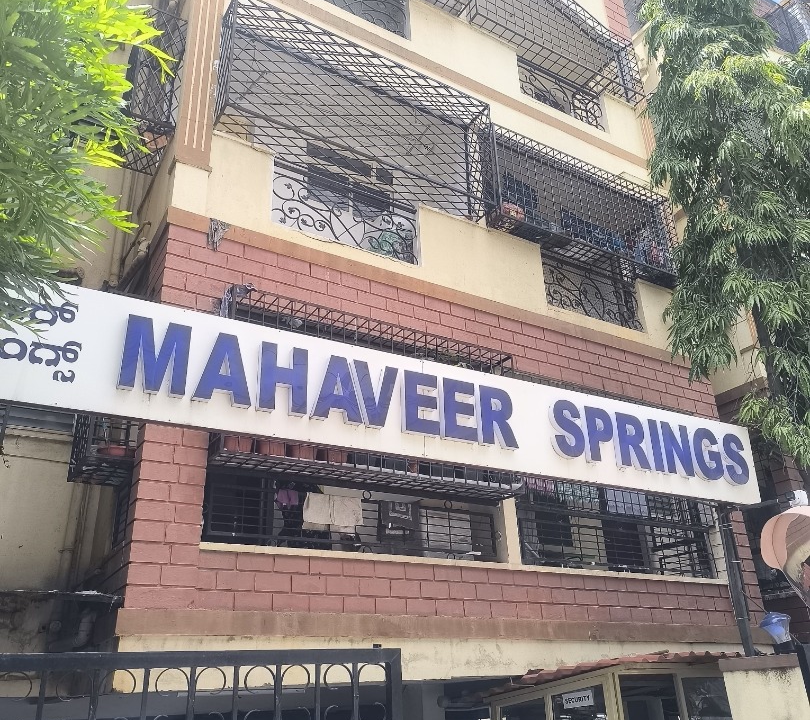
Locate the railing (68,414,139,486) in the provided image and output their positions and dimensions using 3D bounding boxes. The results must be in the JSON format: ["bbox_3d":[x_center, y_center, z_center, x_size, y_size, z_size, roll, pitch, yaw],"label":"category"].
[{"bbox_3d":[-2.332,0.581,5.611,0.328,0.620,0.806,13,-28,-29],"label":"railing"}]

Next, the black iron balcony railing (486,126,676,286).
[{"bbox_3d":[2.246,-1.843,8.889,2.954,1.250,0.302,13,-28,-29],"label":"black iron balcony railing"}]

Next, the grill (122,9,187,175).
[{"bbox_3d":[-2.476,-2.624,7.016,0.380,1.362,0.770,13,-28,-29],"label":"grill"}]

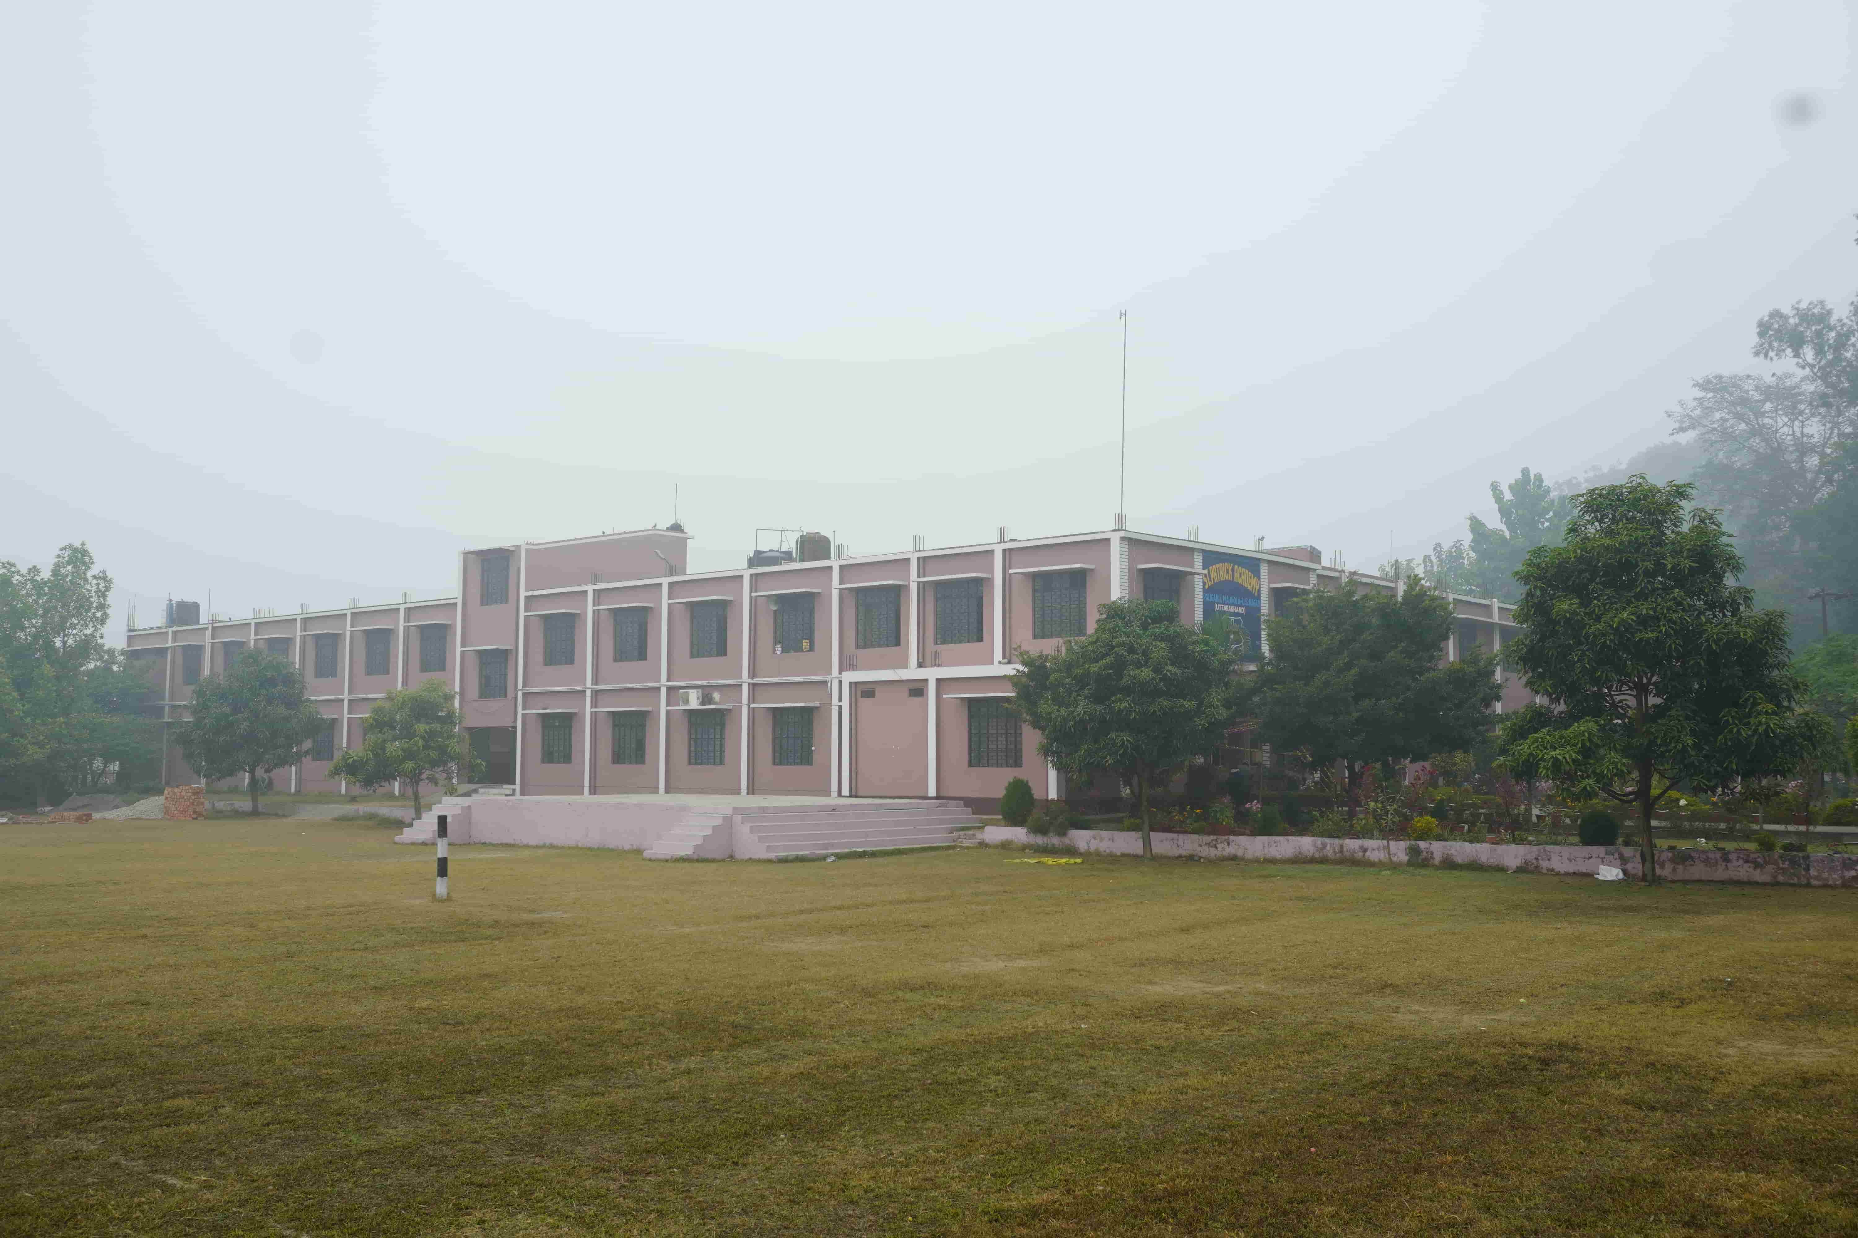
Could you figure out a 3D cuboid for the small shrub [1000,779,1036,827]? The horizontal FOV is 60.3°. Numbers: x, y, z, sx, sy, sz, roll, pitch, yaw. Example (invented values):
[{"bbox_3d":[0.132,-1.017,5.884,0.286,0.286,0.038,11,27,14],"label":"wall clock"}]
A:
[{"bbox_3d":[1.926,4.012,35.086,0.741,1.076,0.741,0,-5,3],"label":"small shrub"}]

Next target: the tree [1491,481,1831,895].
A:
[{"bbox_3d":[12.377,0.992,26.958,5.329,6.853,5.329,-2,-5,25],"label":"tree"}]

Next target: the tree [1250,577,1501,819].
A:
[{"bbox_3d":[10.647,1.870,38.158,5.776,5.780,5.776,-1,-5,16],"label":"tree"}]

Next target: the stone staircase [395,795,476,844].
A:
[{"bbox_3d":[-11.982,4.920,38.470,1.376,1.061,1.332,-4,-6,38],"label":"stone staircase"}]

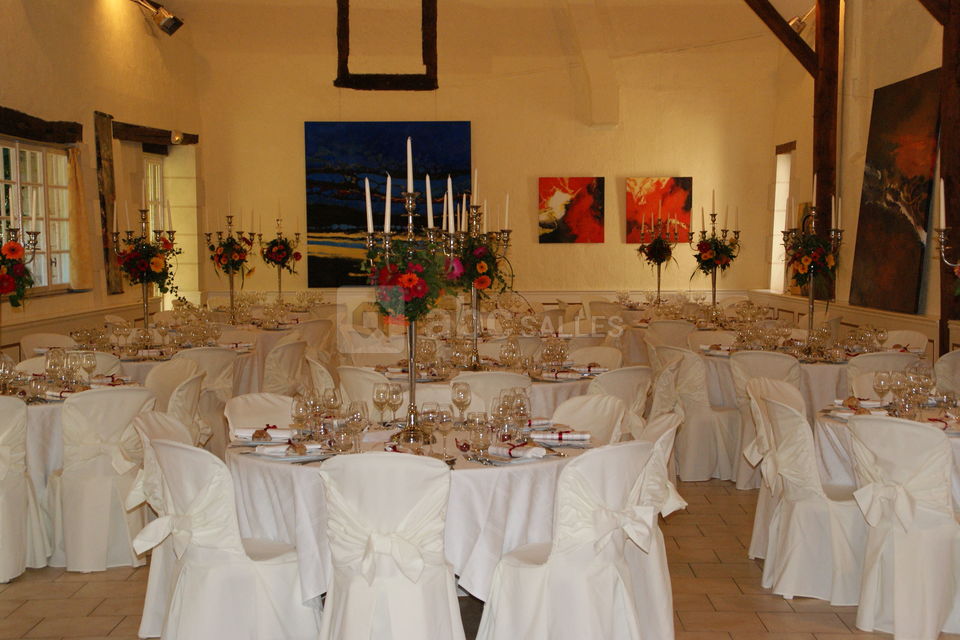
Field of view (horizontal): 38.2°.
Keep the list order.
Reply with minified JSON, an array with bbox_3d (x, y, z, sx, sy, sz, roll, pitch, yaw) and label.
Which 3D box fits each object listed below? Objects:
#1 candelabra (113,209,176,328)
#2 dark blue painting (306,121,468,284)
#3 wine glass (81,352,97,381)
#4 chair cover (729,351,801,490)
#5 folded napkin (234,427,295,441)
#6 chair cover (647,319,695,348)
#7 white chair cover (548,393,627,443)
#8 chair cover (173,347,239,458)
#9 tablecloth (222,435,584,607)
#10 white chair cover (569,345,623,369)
[{"bbox_3d":[-2.526,-0.288,10.452,0.480,1.070,0.480,0,4,0],"label":"candelabra"},{"bbox_3d":[-1.110,-1.404,16.845,2.000,2.020,0.040,0,4,0],"label":"dark blue painting"},{"bbox_3d":[-2.167,0.277,7.690,0.083,0.188,0.083,0,3,0],"label":"wine glass"},{"bbox_3d":[1.930,0.642,9.164,0.470,0.905,0.560,1,4,22],"label":"chair cover"},{"bbox_3d":[-0.844,0.454,5.458,0.245,0.050,0.055,0,4,-3],"label":"folded napkin"},{"bbox_3d":[1.749,0.421,12.056,0.480,0.880,0.540,2,4,31],"label":"chair cover"},{"bbox_3d":[0.364,0.786,6.273,0.540,0.880,0.480,-3,5,-42],"label":"white chair cover"},{"bbox_3d":[-1.899,0.602,9.193,0.480,0.880,0.540,-2,4,-33],"label":"chair cover"},{"bbox_3d":[-0.278,0.877,5.702,1.520,0.772,1.520,0,4,0],"label":"tablecloth"},{"bbox_3d":[0.612,0.614,8.874,0.520,0.865,0.460,-4,5,-44],"label":"white chair cover"}]

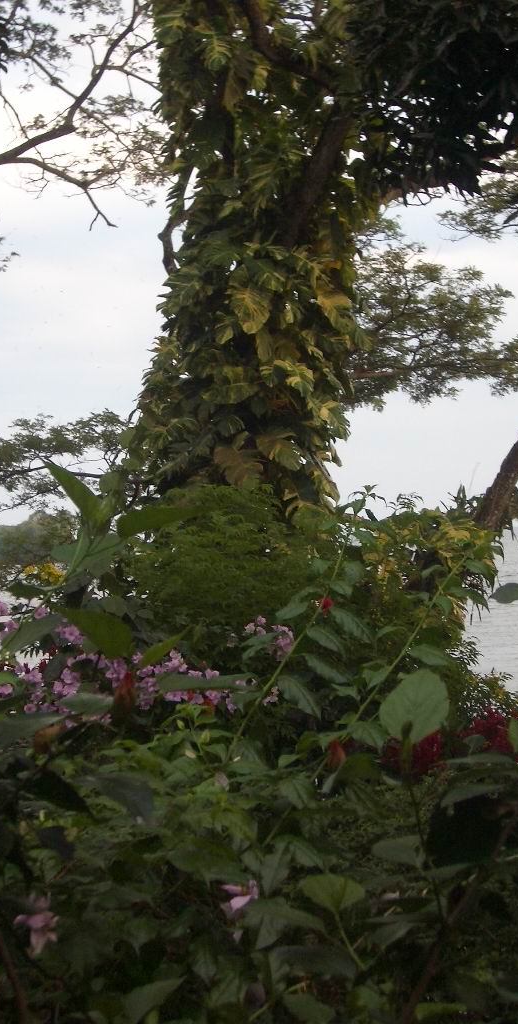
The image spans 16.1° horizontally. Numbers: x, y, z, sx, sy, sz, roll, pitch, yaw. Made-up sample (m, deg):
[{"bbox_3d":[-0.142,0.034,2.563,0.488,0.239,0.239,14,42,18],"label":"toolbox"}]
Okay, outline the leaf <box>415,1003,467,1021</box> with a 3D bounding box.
[{"bbox_3d":[0.204,0.558,2.050,0.058,0.020,0.040,-2,-1,0],"label":"leaf"}]

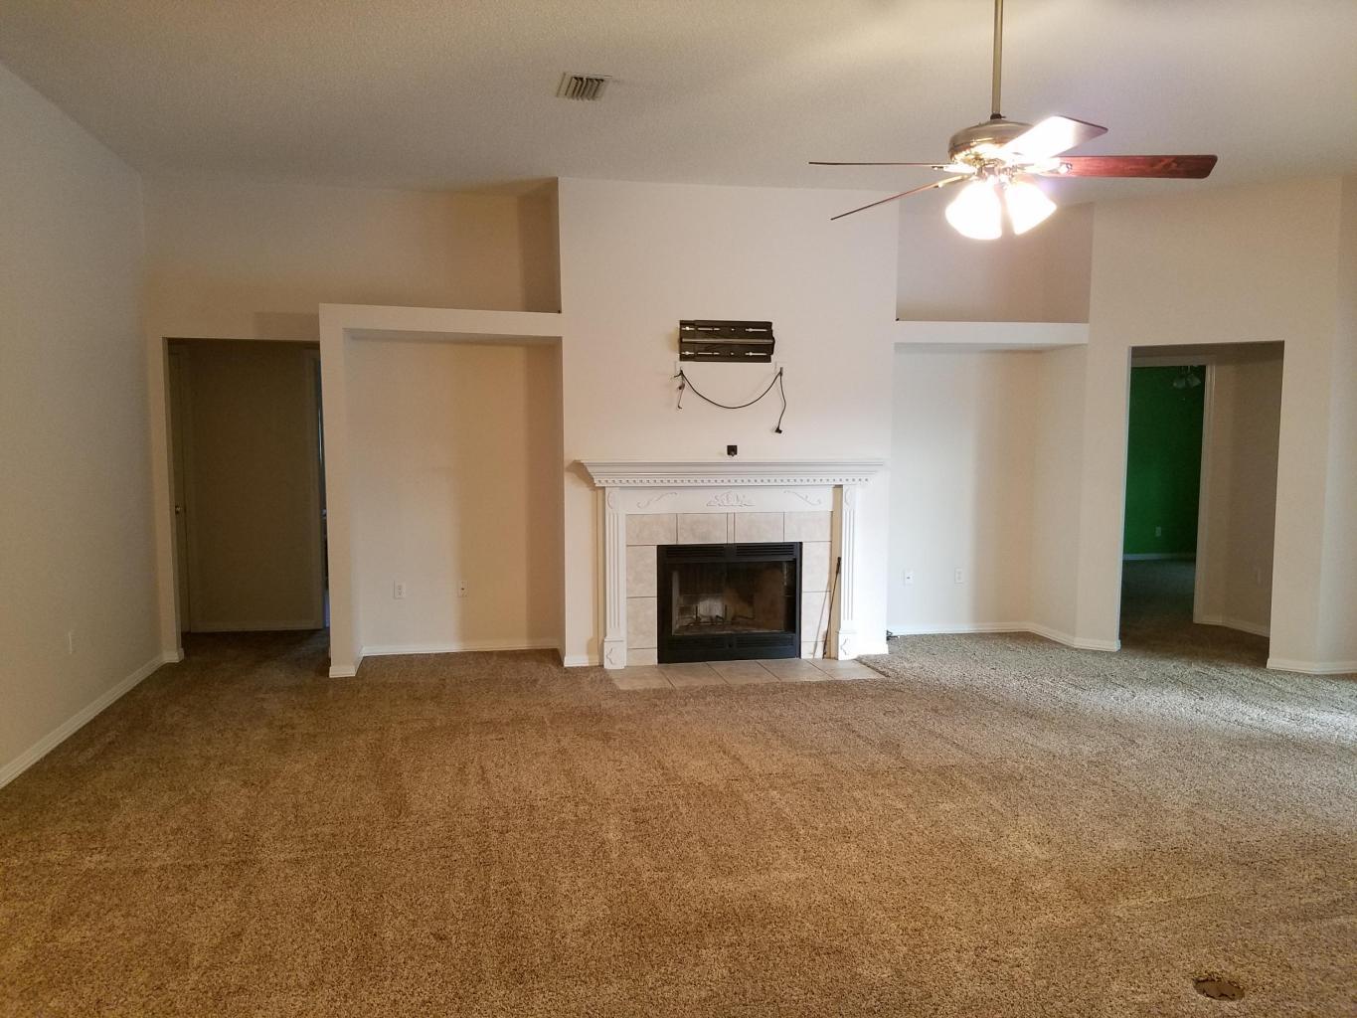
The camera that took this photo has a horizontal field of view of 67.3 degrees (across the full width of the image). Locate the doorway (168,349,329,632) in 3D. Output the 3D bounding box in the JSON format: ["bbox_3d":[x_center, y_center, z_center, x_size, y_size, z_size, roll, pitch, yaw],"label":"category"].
[{"bbox_3d":[-2.819,-0.052,6.770,1.008,2.106,0.140,-1,5,-11],"label":"doorway"}]

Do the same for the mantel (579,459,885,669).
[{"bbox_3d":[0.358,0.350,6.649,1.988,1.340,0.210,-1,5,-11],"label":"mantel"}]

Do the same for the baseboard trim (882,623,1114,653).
[{"bbox_3d":[2.195,0.928,7.360,1.673,0.072,0.765,0,5,-6],"label":"baseboard trim"}]

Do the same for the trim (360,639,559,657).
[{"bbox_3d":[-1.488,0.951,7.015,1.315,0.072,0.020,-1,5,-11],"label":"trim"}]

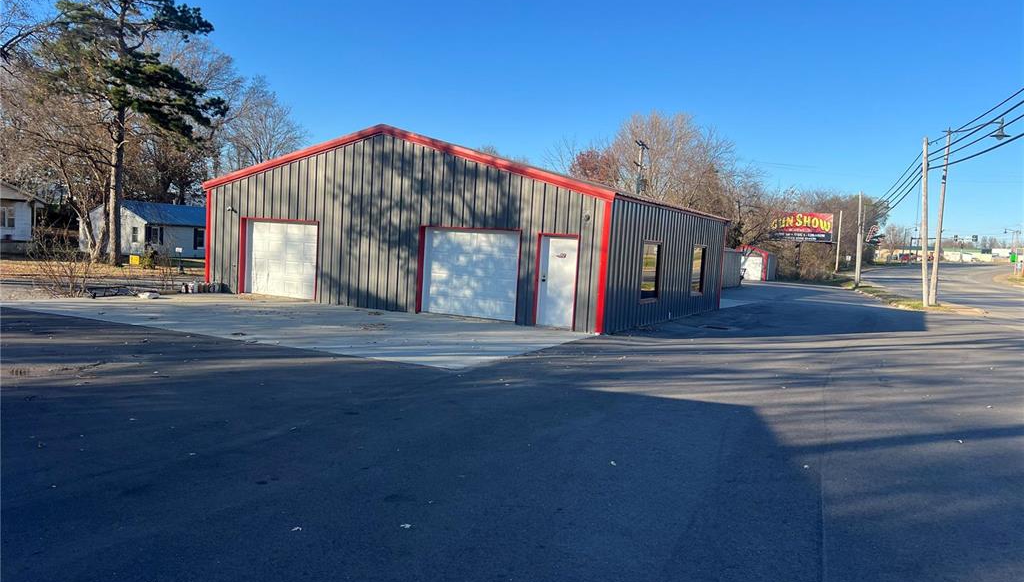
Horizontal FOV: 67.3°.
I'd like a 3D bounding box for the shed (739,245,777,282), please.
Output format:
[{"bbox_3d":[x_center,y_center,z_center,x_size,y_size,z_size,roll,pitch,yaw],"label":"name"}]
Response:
[{"bbox_3d":[21.422,-2.464,68.288,3.720,3.200,5.800,5,4,27],"label":"shed"}]

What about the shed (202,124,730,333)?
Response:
[{"bbox_3d":[-0.594,-2.020,24.888,12.574,4.625,12.261,5,4,27],"label":"shed"}]

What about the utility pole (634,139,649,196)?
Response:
[{"bbox_3d":[8.646,-5.646,53.295,0.700,9.622,2.700,5,4,27],"label":"utility pole"}]

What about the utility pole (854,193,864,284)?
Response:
[{"bbox_3d":[29.217,-4.322,64.758,0.320,7.897,0.320,1,4,18],"label":"utility pole"}]

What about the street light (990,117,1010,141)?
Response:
[{"bbox_3d":[24.454,-8.084,38.500,0.980,1.200,0.980,4,4,18],"label":"street light"}]

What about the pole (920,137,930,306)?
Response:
[{"bbox_3d":[20.463,-3.373,38.047,0.330,8.259,0.330,0,4,18],"label":"pole"}]

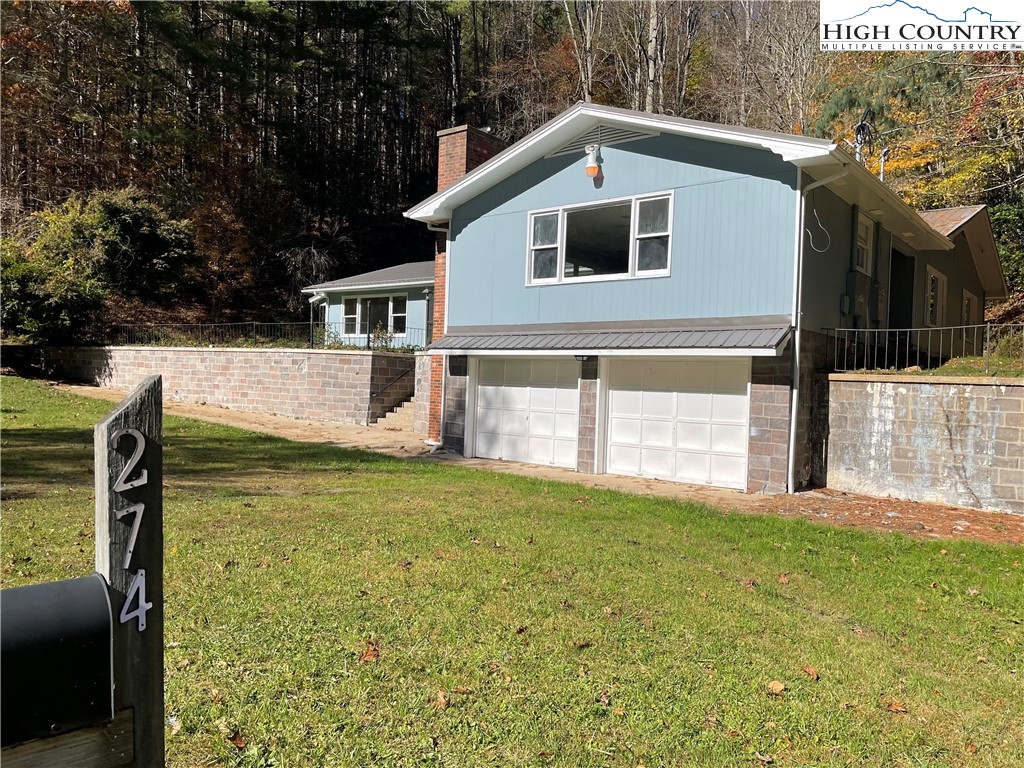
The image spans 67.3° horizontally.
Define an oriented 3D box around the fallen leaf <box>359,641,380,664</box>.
[{"bbox_3d":[-0.825,1.554,4.450,0.120,0.065,0.130,2,0,-10],"label":"fallen leaf"}]

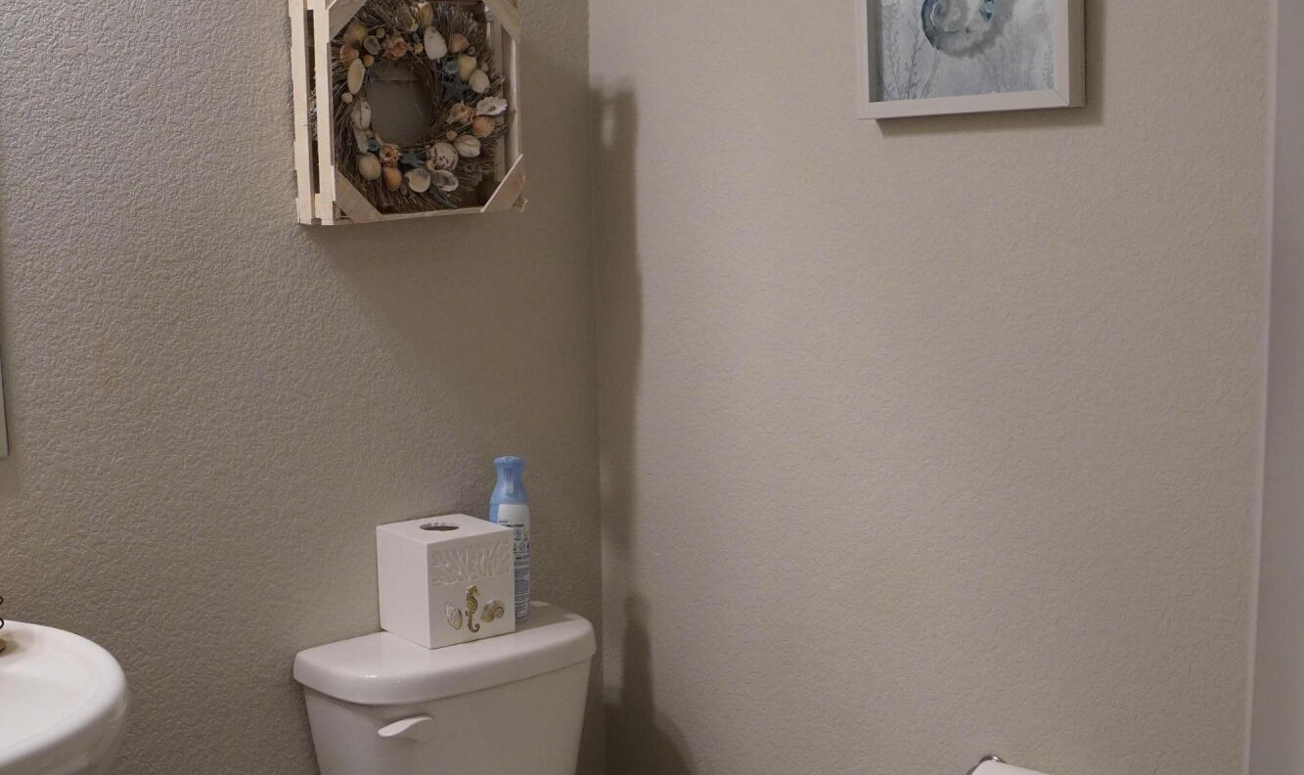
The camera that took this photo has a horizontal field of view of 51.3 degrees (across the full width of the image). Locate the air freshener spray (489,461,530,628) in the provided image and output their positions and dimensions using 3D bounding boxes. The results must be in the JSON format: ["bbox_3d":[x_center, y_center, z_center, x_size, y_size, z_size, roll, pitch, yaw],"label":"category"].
[{"bbox_3d":[-0.210,0.225,1.994,0.058,0.239,0.058,-2,7,-6],"label":"air freshener spray"}]

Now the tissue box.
[{"bbox_3d":[-0.294,0.276,1.950,0.142,0.150,0.140,-7,9,-40],"label":"tissue box"}]

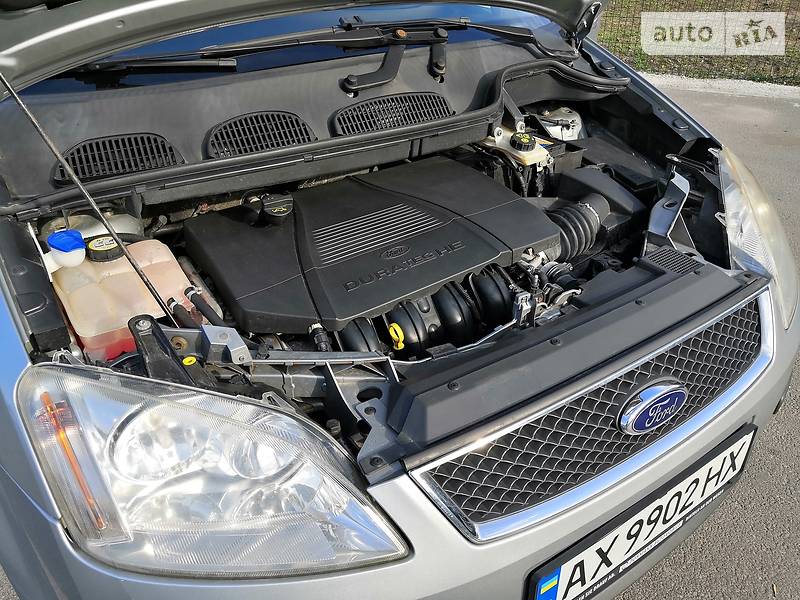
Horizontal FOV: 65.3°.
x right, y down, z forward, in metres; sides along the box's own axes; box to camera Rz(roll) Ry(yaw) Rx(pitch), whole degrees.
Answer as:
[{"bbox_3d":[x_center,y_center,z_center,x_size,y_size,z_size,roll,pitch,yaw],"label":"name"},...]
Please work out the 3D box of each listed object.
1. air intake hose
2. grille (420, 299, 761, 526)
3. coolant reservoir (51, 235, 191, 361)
[{"bbox_3d":[0.336,-0.135,1.250,0.125,0.103,0.103,-27,42,-33],"label":"air intake hose"},{"bbox_3d":[0.359,0.152,0.939,0.714,0.107,0.082,-21,39,-27],"label":"grille"},{"bbox_3d":[-0.421,0.021,0.981,0.180,0.175,0.235,-21,39,-27],"label":"coolant reservoir"}]

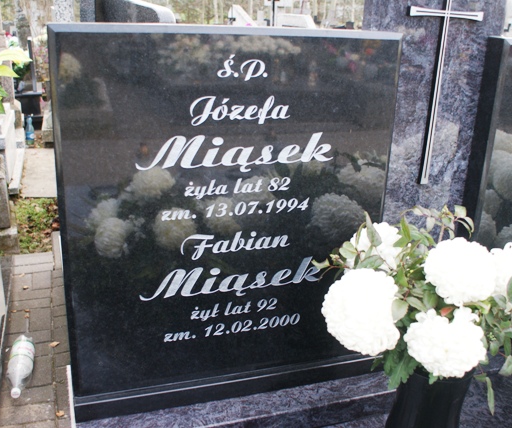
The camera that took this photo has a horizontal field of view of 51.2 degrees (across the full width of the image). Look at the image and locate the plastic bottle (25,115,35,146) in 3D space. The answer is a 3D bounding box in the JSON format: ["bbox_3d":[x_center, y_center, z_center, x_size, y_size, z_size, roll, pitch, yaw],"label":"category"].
[{"bbox_3d":[-2.301,-0.850,5.430,0.088,0.308,0.088,-3,21,-20],"label":"plastic bottle"}]

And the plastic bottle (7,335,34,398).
[{"bbox_3d":[-0.921,0.603,2.106,0.093,0.093,0.322,-1,21,-15],"label":"plastic bottle"}]

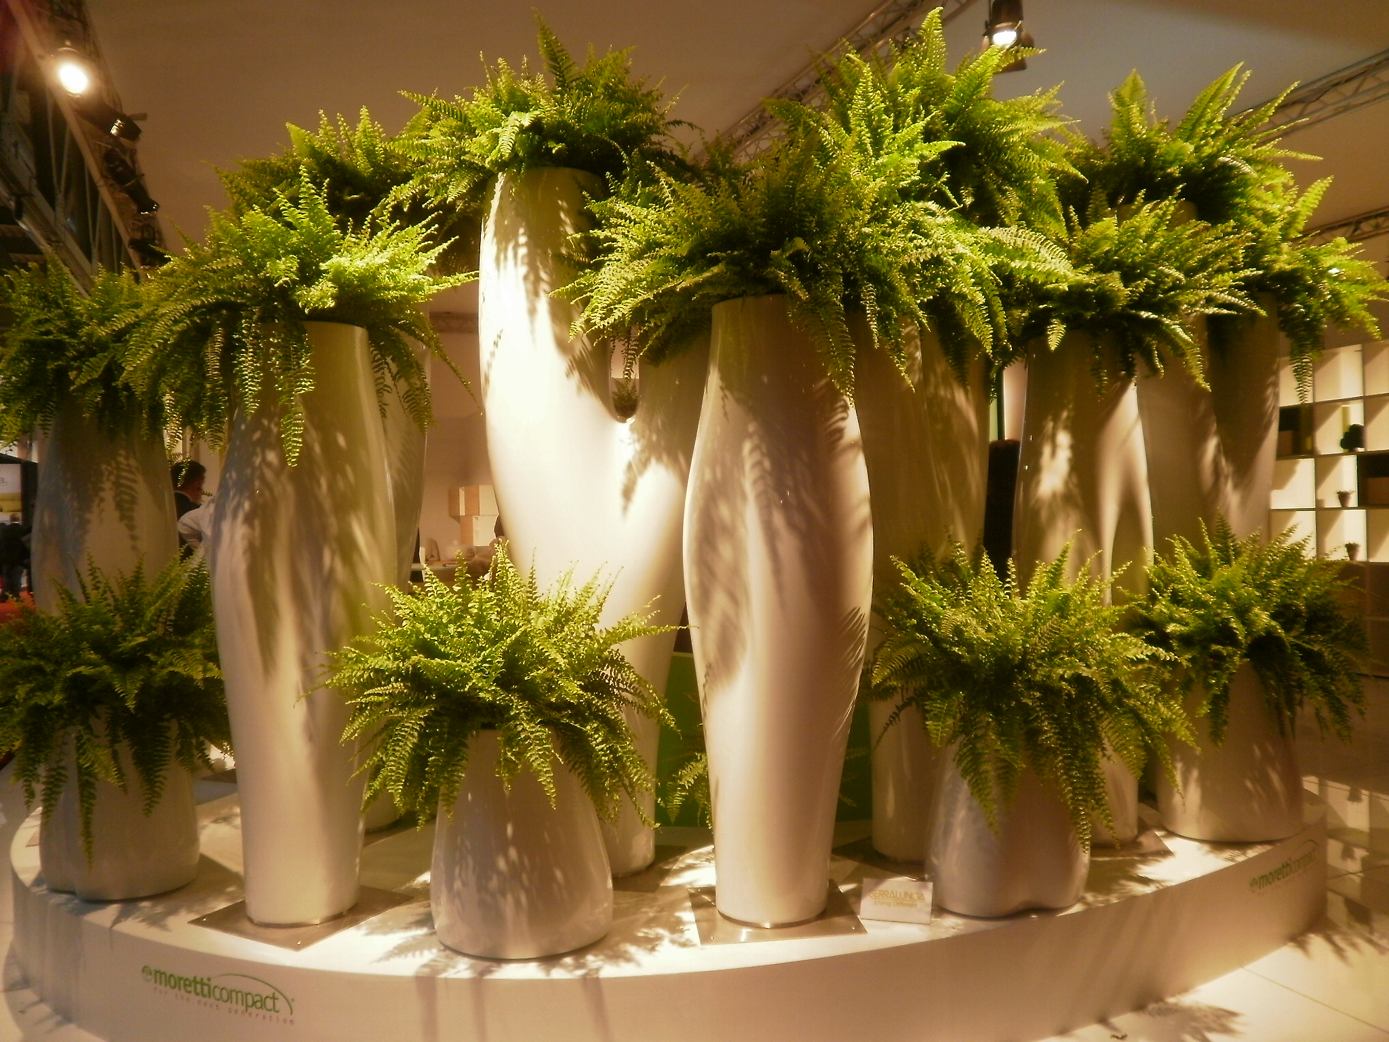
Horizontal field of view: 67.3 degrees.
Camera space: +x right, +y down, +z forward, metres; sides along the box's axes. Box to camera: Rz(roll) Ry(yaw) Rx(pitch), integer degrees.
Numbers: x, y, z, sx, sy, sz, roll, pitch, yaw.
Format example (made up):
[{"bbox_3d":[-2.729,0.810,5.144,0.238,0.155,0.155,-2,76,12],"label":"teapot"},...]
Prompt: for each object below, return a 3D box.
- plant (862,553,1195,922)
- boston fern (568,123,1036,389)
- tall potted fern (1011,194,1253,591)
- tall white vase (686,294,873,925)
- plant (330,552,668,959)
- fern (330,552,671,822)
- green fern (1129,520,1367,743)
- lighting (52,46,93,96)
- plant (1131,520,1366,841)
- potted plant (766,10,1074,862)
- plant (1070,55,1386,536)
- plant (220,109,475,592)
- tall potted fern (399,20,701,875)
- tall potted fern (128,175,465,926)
[{"bbox_3d":[0.862,0.508,2.702,0.800,0.900,0.800,-1,0,0],"label":"plant"},{"bbox_3d":[0.310,-0.740,3.000,1.300,0.800,1.150,-1,0,0],"label":"boston fern"},{"bbox_3d":[1.480,-0.030,3.660,0.950,2.220,0.920,-1,0,0],"label":"tall potted fern"},{"bbox_3d":[0.214,0.224,2.611,0.460,1.500,0.440,-1,0,0],"label":"tall white vase"},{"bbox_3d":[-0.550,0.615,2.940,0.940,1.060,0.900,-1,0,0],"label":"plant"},{"bbox_3d":[-0.550,0.460,2.940,0.940,0.740,0.900,-1,0,0],"label":"fern"},{"bbox_3d":[1.760,0.335,3.330,0.700,0.680,0.700,0,1,28],"label":"green fern"},{"bbox_3d":[-3.690,-2.670,6.200,0.250,0.290,0.300,-1,22,-39],"label":"lighting"},{"bbox_3d":[1.724,0.476,3.272,0.760,0.920,0.760,-1,0,0],"label":"plant"},{"bbox_3d":[0.682,-0.254,3.059,0.920,2.430,0.950,-1,0,0],"label":"potted plant"},{"bbox_3d":[1.831,-0.293,3.549,1.050,2.450,0.900,-1,0,0],"label":"plant"},{"bbox_3d":[-1.136,-0.176,3.479,0.920,2.360,0.920,-1,0,0],"label":"plant"},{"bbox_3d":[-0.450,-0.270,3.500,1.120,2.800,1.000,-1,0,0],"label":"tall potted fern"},{"bbox_3d":[-1.008,0.068,2.680,0.860,1.870,0.850,-1,0,0],"label":"tall potted fern"}]

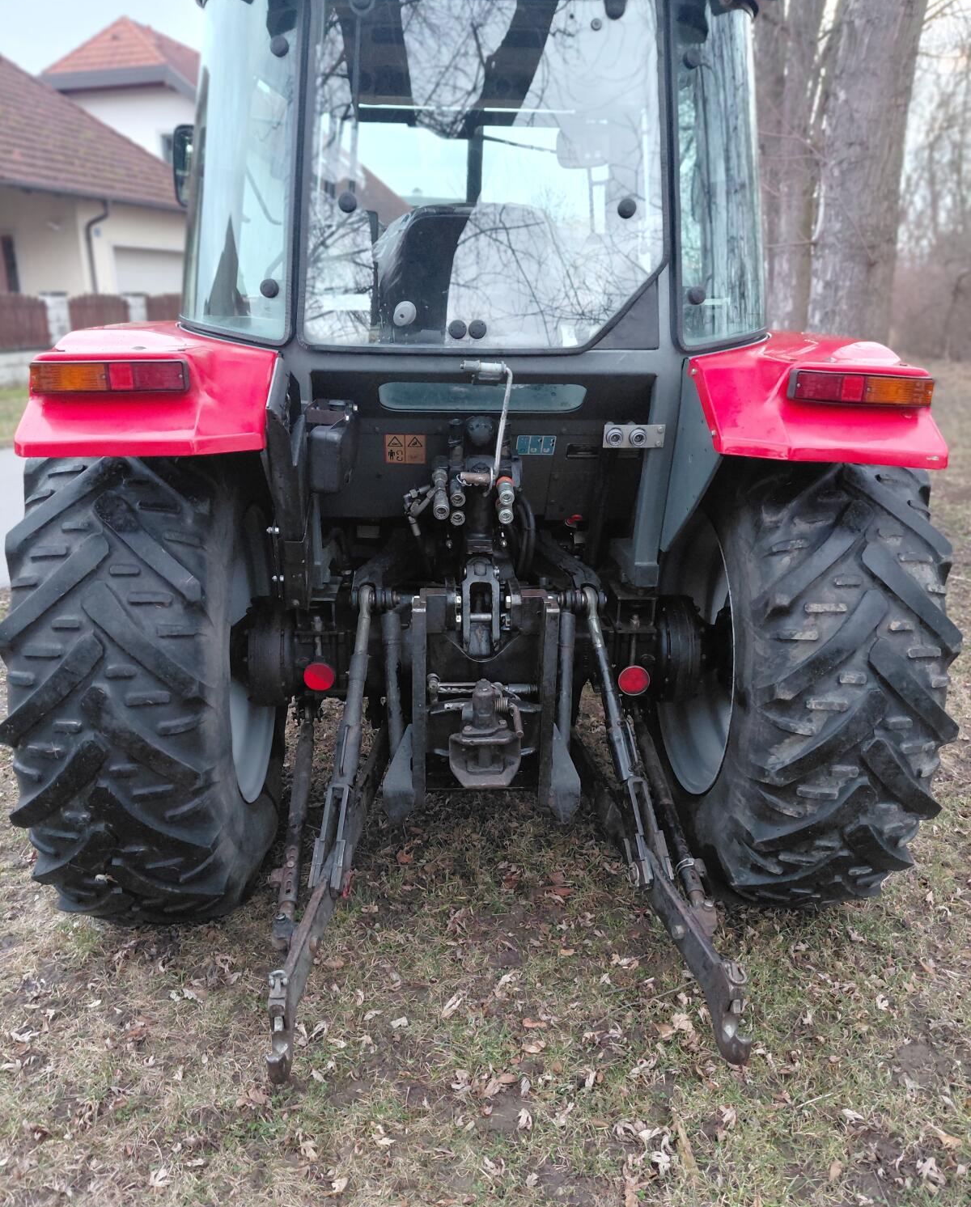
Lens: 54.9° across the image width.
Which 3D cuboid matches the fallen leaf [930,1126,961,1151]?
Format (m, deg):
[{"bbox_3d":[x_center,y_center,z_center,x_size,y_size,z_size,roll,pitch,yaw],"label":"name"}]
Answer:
[{"bbox_3d":[1.043,1.210,2.120,0.043,0.015,0.062,-12,22,-35],"label":"fallen leaf"}]

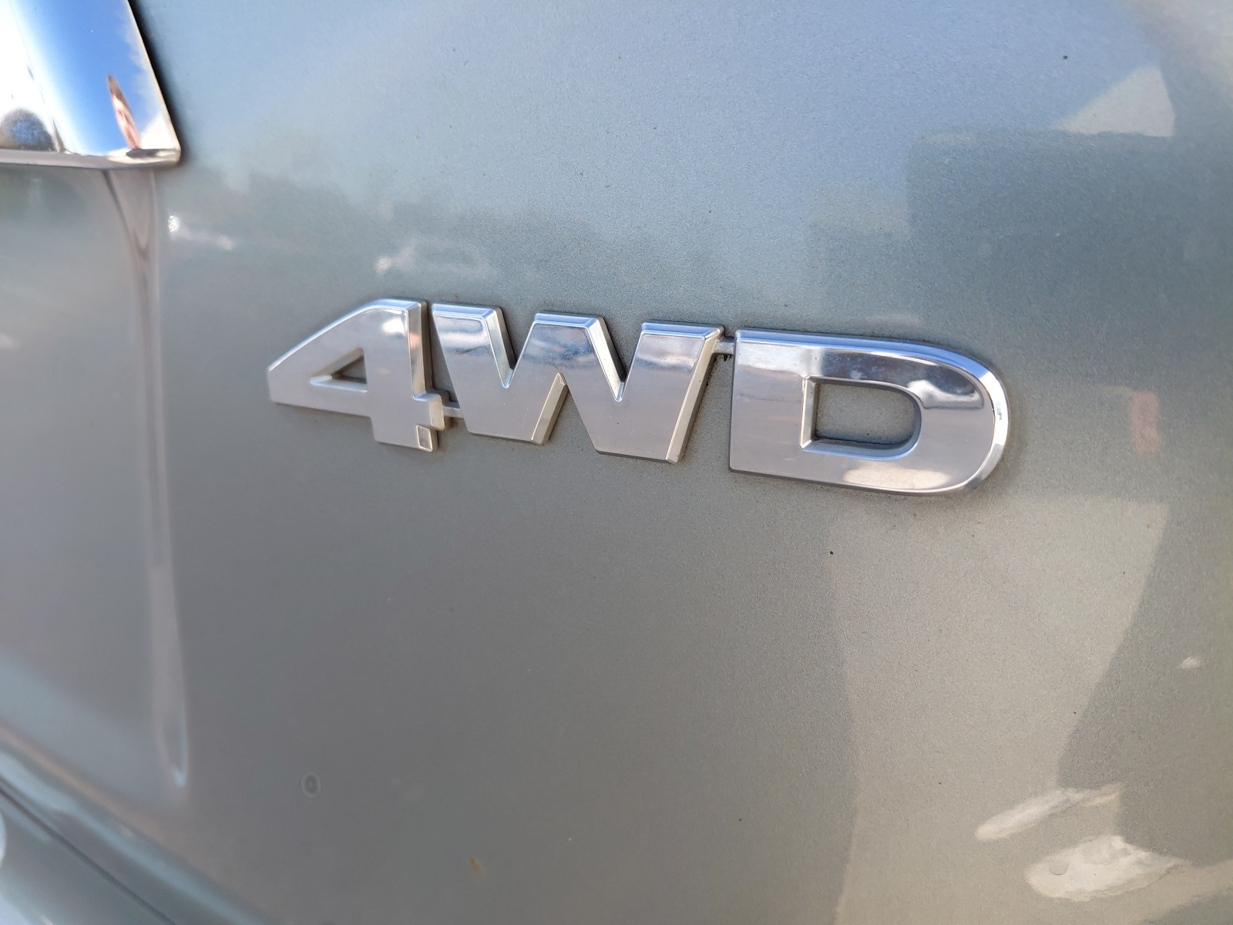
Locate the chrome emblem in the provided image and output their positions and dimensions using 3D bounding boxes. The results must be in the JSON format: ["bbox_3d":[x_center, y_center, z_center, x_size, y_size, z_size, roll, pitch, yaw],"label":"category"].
[{"bbox_3d":[-0.012,-0.012,0.156,0.148,0.029,0.005,9,17,29],"label":"chrome emblem"}]

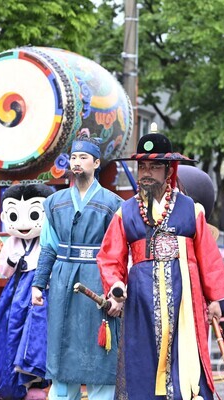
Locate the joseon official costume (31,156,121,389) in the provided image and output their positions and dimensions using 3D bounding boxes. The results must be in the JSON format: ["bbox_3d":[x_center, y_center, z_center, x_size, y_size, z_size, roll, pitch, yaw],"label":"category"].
[{"bbox_3d":[-0.192,0.440,6.800,0.550,1.390,0.370,0,-1,9],"label":"joseon official costume"}]

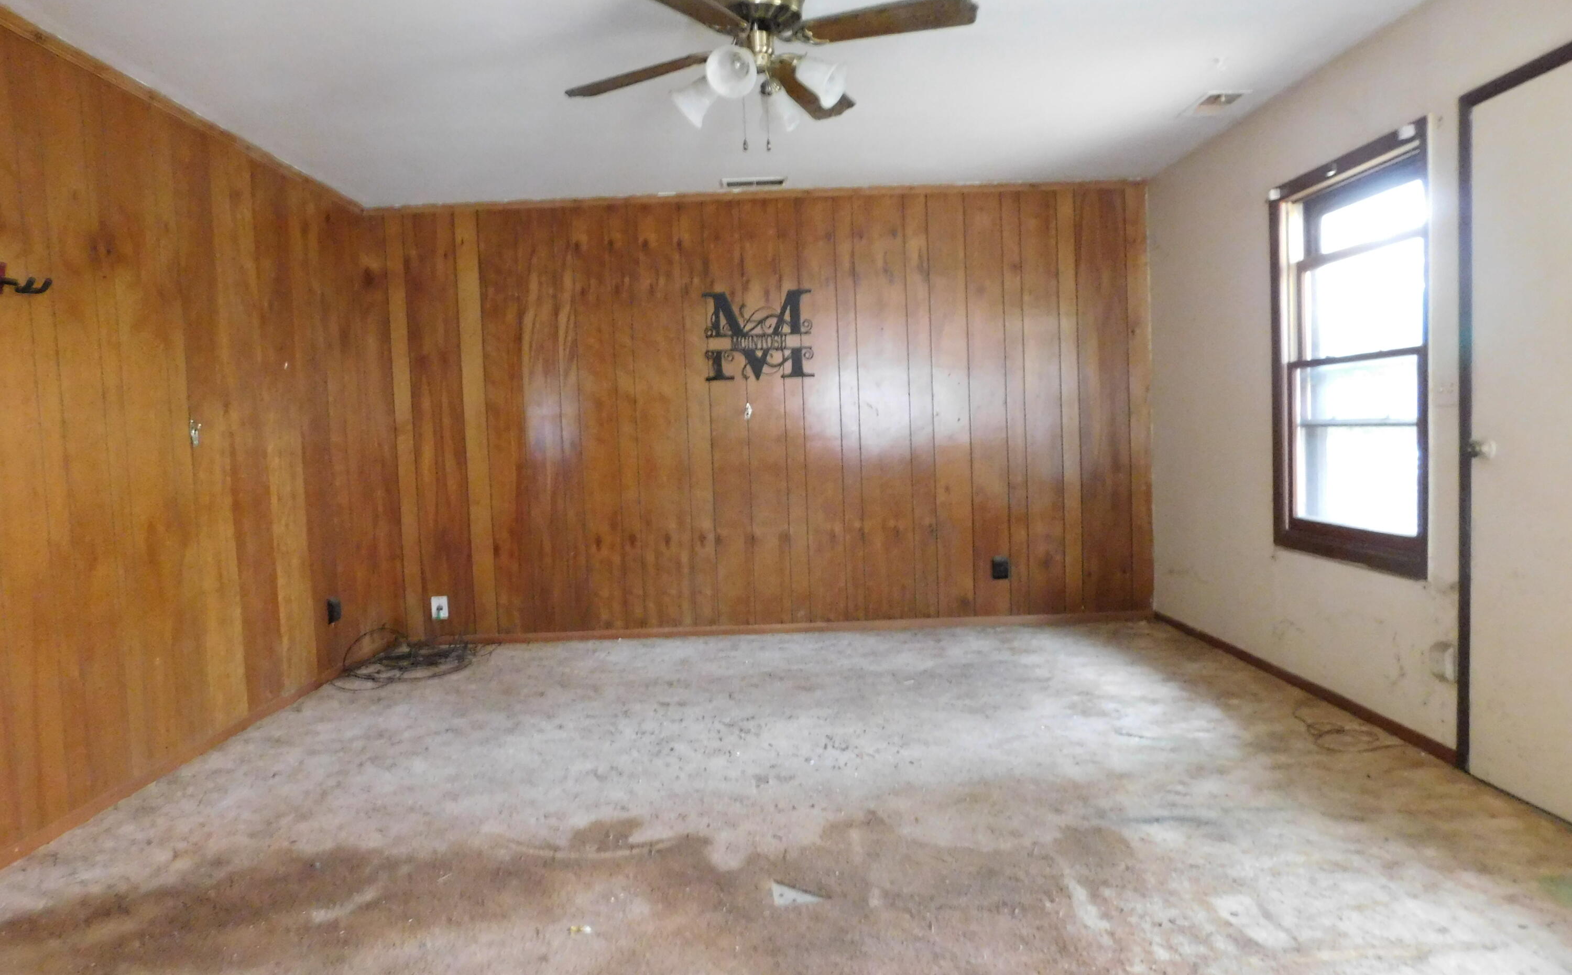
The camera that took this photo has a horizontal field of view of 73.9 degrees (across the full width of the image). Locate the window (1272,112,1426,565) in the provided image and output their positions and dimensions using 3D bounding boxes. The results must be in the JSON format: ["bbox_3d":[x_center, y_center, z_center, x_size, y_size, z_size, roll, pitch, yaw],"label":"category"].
[{"bbox_3d":[2.083,-0.460,3.864,0.110,1.464,1.033,-2,3,-1],"label":"window"}]

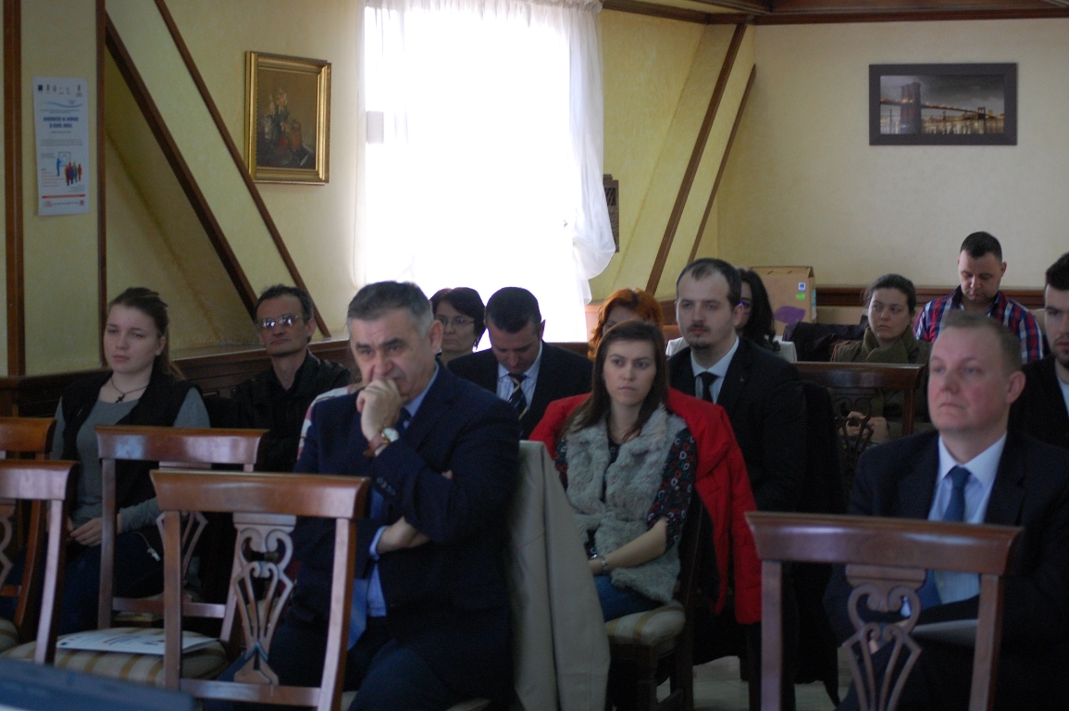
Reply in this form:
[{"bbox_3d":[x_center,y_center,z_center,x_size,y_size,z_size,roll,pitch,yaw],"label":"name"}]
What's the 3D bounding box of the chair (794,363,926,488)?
[{"bbox_3d":[0.925,0.517,7.511,0.470,0.970,0.540,2,4,21],"label":"chair"}]

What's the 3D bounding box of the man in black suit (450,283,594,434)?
[{"bbox_3d":[-0.100,0.424,6.937,0.530,1.237,0.800,1,4,17],"label":"man in black suit"}]

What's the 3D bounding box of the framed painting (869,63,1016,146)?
[{"bbox_3d":[2.162,-1.329,12.888,0.800,0.440,0.030,2,4,22],"label":"framed painting"}]

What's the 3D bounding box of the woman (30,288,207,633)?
[{"bbox_3d":[-1.109,0.462,6.282,0.510,1.253,0.780,1,4,10],"label":"woman"}]

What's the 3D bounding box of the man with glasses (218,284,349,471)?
[{"bbox_3d":[-0.814,0.409,7.255,0.500,1.223,0.800,1,4,16],"label":"man with glasses"}]

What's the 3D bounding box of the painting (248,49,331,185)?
[{"bbox_3d":[-0.893,-0.858,8.811,0.040,0.455,0.455,3,5,32],"label":"painting"}]

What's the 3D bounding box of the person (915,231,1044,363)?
[{"bbox_3d":[1.563,0.240,8.679,0.520,1.359,0.800,1,4,18],"label":"person"}]

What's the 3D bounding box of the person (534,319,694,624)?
[{"bbox_3d":[0.139,0.519,5.967,0.470,1.183,0.800,2,4,22],"label":"person"}]

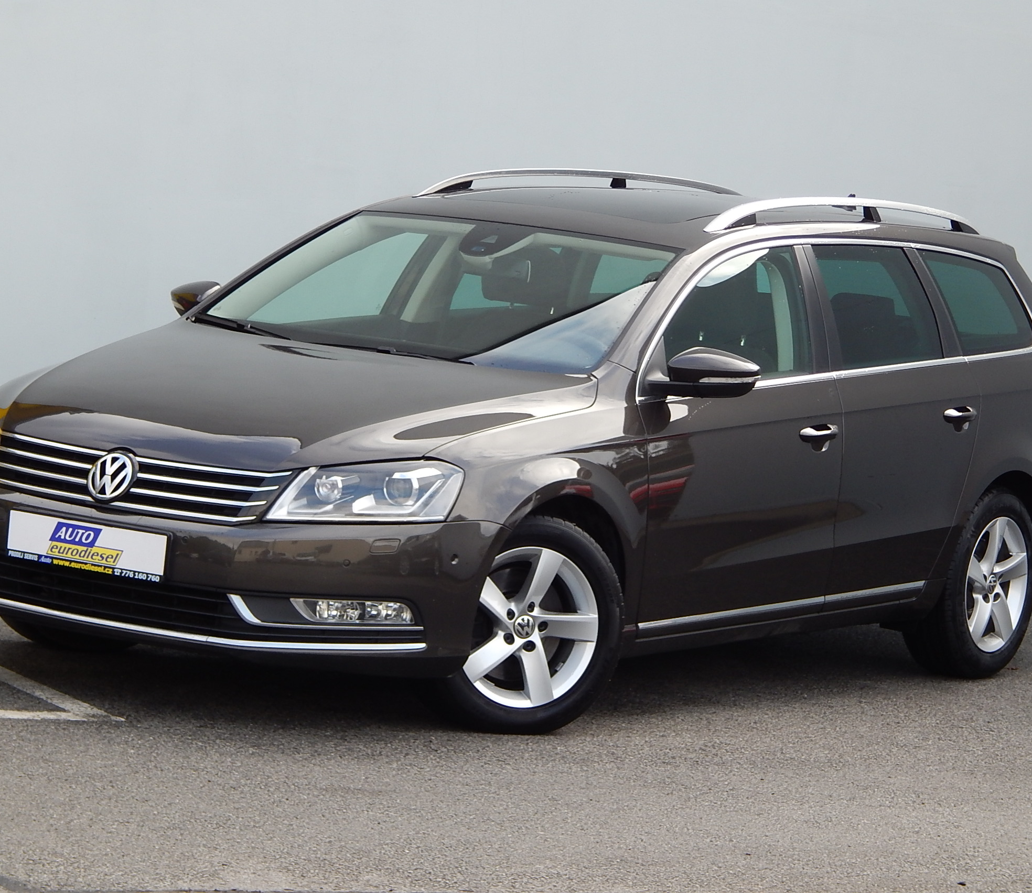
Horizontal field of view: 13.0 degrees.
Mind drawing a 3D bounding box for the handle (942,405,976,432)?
[{"bbox_3d":[1.389,-0.086,14.240,0.050,0.070,0.220,8,5,32],"label":"handle"}]

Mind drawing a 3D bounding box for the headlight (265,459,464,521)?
[{"bbox_3d":[-0.390,0.123,11.841,0.390,0.190,0.360,9,6,32],"label":"headlight"}]

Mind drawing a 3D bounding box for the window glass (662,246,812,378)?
[{"bbox_3d":[0.628,-0.390,13.187,0.050,0.410,0.950,-17,-8,32],"label":"window glass"}]

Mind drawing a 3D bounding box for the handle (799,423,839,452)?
[{"bbox_3d":[0.897,-0.025,13.469,0.050,0.070,0.235,8,5,32],"label":"handle"}]

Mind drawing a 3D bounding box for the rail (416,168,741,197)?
[{"bbox_3d":[0.250,-0.837,14.850,0.055,0.125,1.980,8,6,34],"label":"rail"}]

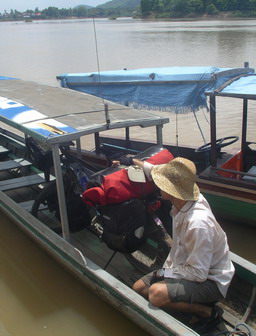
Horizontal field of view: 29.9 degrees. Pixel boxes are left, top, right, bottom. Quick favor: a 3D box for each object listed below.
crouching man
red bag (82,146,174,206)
[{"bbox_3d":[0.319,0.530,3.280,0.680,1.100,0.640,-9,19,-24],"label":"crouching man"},{"bbox_3d":[0.007,0.063,3.857,0.720,0.310,0.260,-24,-9,-25],"label":"red bag"}]

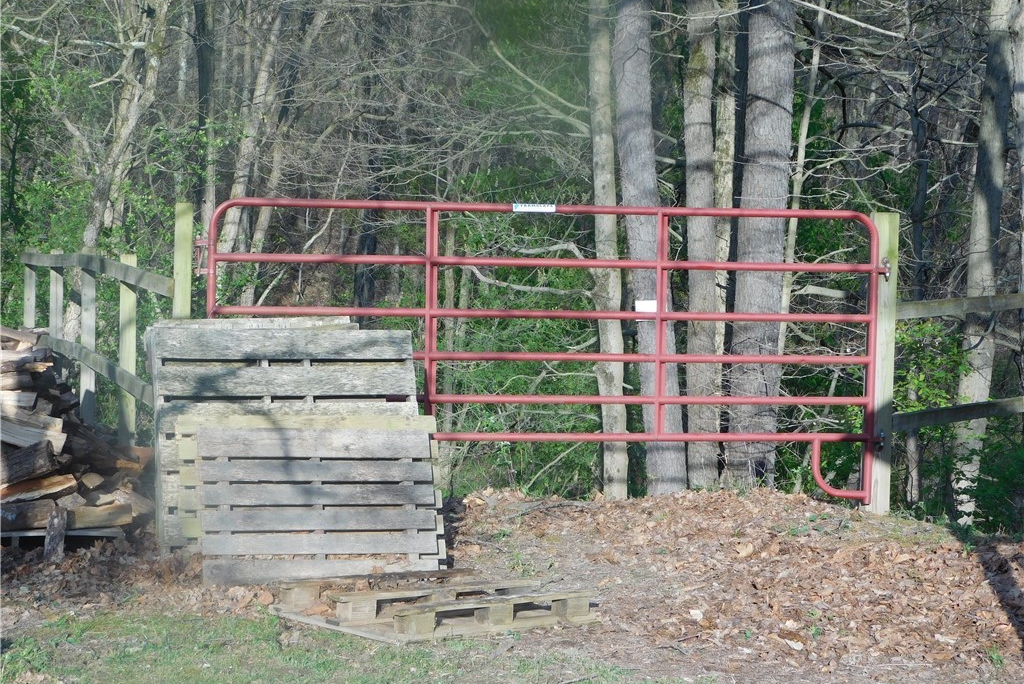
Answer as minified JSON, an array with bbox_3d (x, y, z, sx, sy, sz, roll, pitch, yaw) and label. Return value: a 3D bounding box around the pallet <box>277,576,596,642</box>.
[{"bbox_3d":[-0.353,1.205,10.931,1.160,0.144,0.970,0,3,-41],"label":"pallet"}]

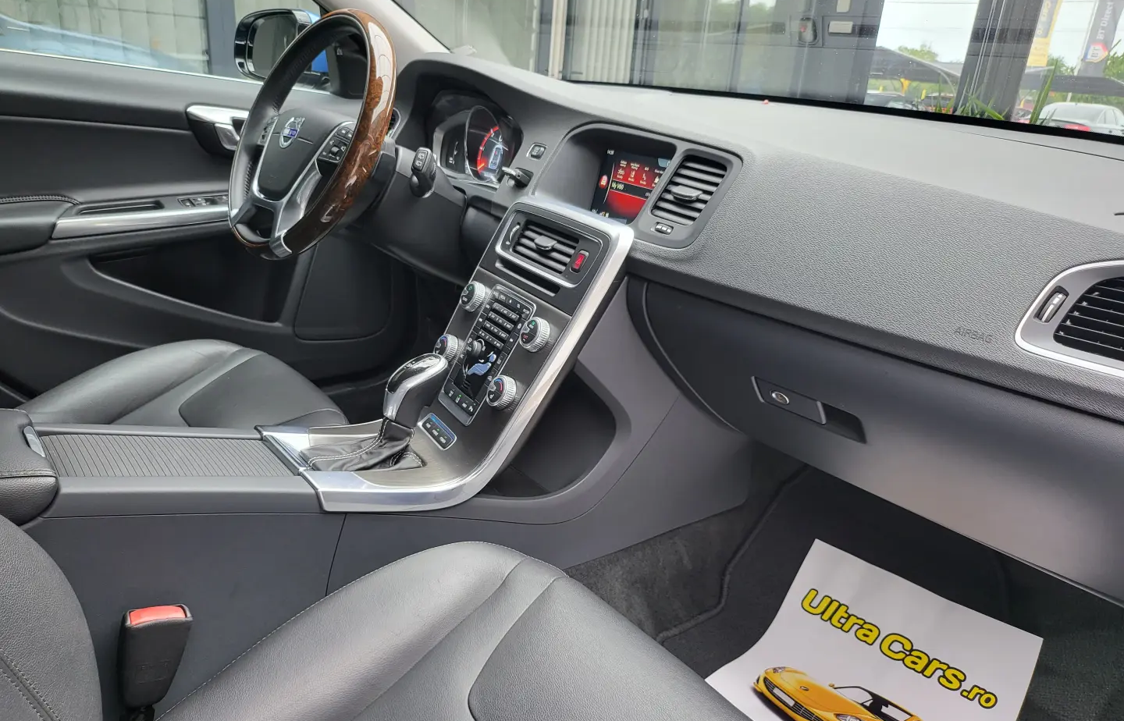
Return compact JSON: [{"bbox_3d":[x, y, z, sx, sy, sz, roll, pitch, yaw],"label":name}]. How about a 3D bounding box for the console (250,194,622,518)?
[{"bbox_3d":[-0.141,-0.024,0.932,0.410,0.315,0.238,-12,25,-39],"label":"console"}]

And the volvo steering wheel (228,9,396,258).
[{"bbox_3d":[-0.355,-0.322,1.137,0.378,0.378,0.085,24,2,43],"label":"volvo steering wheel"}]

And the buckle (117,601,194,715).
[{"bbox_3d":[-0.343,0.251,0.654,0.052,0.092,0.029,7,12,-44],"label":"buckle"}]

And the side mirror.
[{"bbox_3d":[-0.579,-0.638,1.594,0.225,0.150,0.120,17,23,33],"label":"side mirror"}]

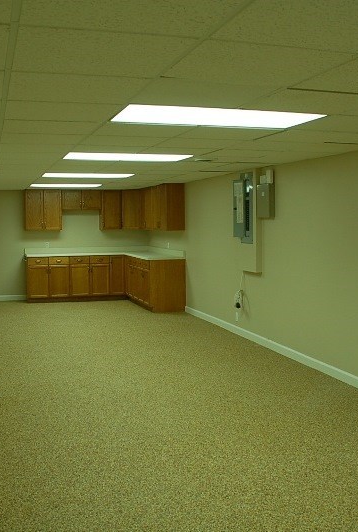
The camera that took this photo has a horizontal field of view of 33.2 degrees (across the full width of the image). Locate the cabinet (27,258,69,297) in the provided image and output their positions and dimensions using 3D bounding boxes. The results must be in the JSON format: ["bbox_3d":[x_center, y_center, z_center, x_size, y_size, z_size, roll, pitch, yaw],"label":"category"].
[{"bbox_3d":[-2.638,0.234,11.985,0.860,0.860,0.610,-2,5,-18],"label":"cabinet"}]

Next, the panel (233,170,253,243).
[{"bbox_3d":[0.821,-0.715,7.453,0.080,0.863,0.602,-2,4,-18],"label":"panel"}]

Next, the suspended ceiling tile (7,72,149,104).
[{"bbox_3d":[-0.479,-0.829,2.790,0.605,0.020,0.600,-2,4,-18],"label":"suspended ceiling tile"}]

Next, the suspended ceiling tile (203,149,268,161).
[{"bbox_3d":[0.578,-1.062,5.619,0.615,0.020,0.600,-2,5,-18],"label":"suspended ceiling tile"}]

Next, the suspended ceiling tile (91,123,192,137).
[{"bbox_3d":[-0.249,-0.933,4.109,0.615,0.020,0.600,-2,5,-18],"label":"suspended ceiling tile"}]

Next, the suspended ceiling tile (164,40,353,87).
[{"bbox_3d":[0.292,-0.803,2.405,0.615,0.020,0.600,-2,5,-18],"label":"suspended ceiling tile"}]

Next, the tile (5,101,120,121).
[{"bbox_3d":[-0.662,-0.869,3.354,0.615,0.020,0.600,-2,5,-18],"label":"tile"}]

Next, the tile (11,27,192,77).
[{"bbox_3d":[-0.303,-0.797,2.249,0.607,0.020,0.600,-2,4,-18],"label":"tile"}]

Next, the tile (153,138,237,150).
[{"bbox_3d":[0.197,-0.998,4.861,0.605,0.020,0.600,-2,4,-18],"label":"tile"}]

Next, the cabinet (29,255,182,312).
[{"bbox_3d":[-1.494,0.293,11.151,2.455,0.874,2.573,-2,4,-18],"label":"cabinet"}]

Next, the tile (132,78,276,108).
[{"bbox_3d":[0.130,-0.851,2.977,0.605,0.020,0.600,-2,4,-18],"label":"tile"}]

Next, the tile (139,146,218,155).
[{"bbox_3d":[-0.016,-1.041,5.432,0.615,0.020,0.600,-2,5,-18],"label":"tile"}]

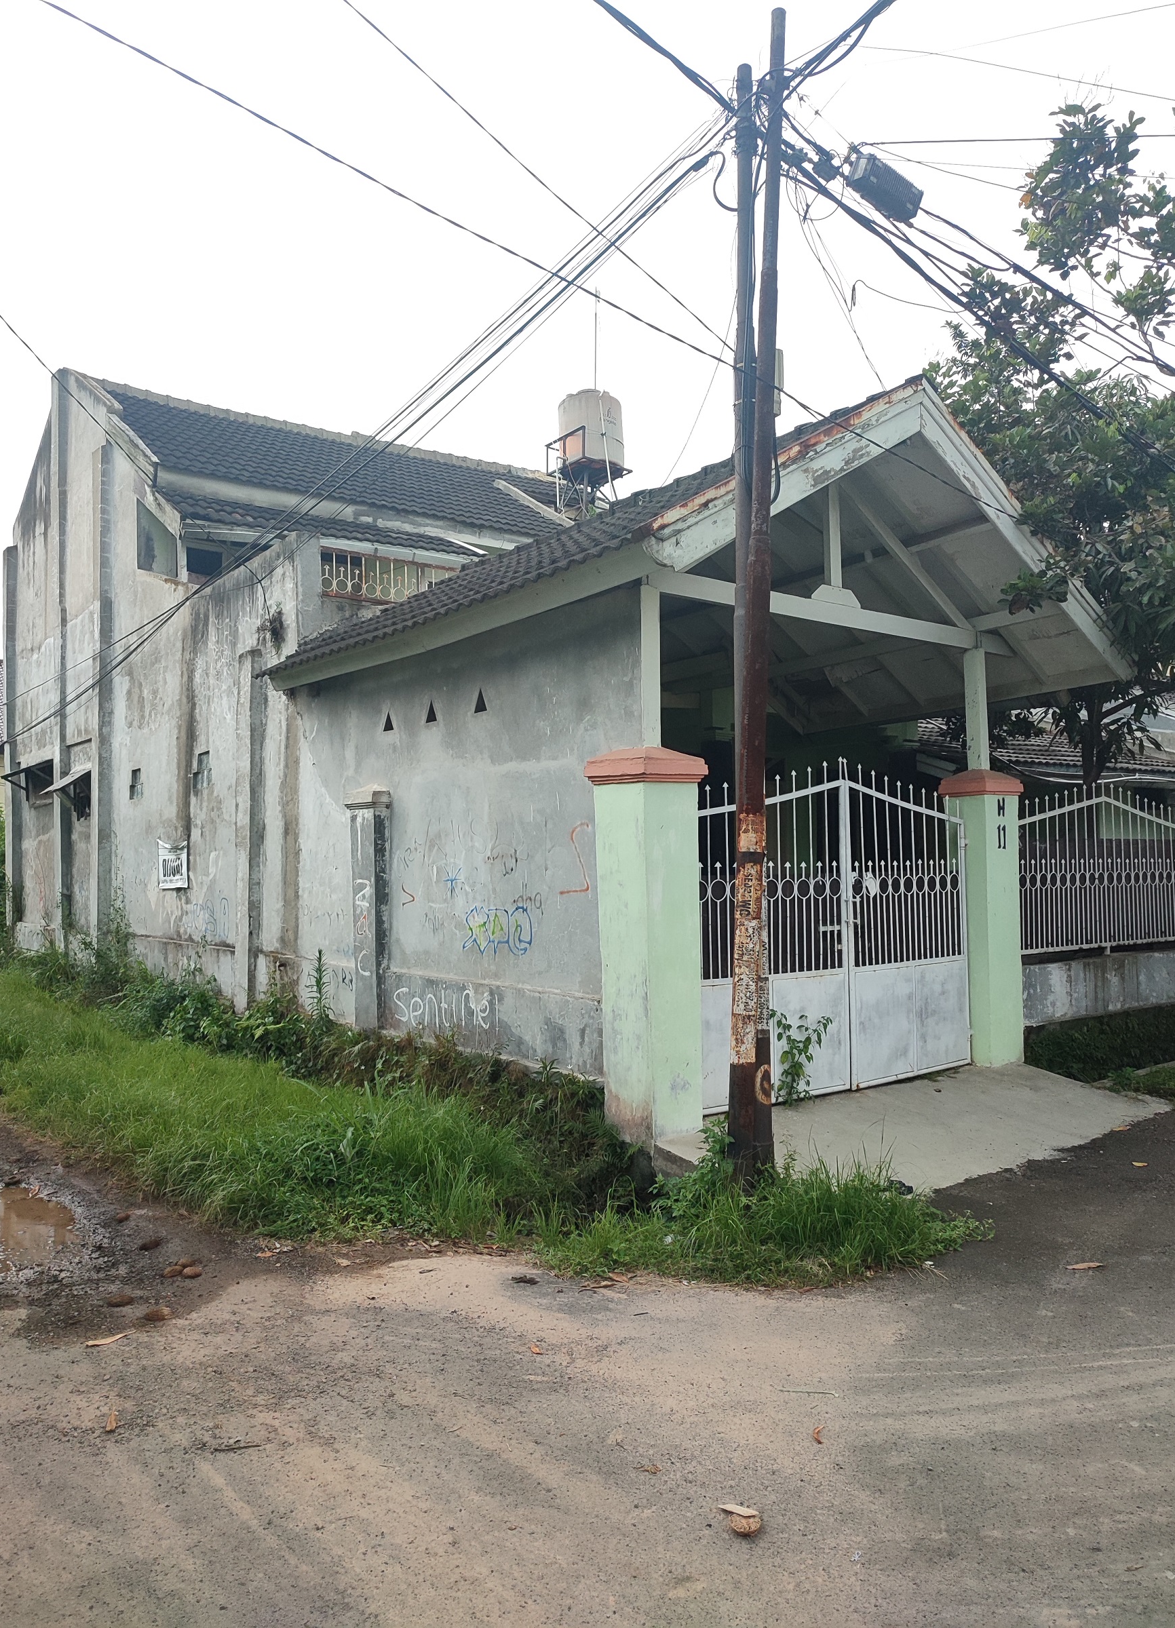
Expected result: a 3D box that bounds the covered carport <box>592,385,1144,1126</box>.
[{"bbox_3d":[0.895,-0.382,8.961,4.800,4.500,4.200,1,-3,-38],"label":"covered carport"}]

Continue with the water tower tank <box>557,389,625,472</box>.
[{"bbox_3d":[0.071,-6.133,18.773,1.050,1.250,1.050,-1,-3,0],"label":"water tower tank"}]

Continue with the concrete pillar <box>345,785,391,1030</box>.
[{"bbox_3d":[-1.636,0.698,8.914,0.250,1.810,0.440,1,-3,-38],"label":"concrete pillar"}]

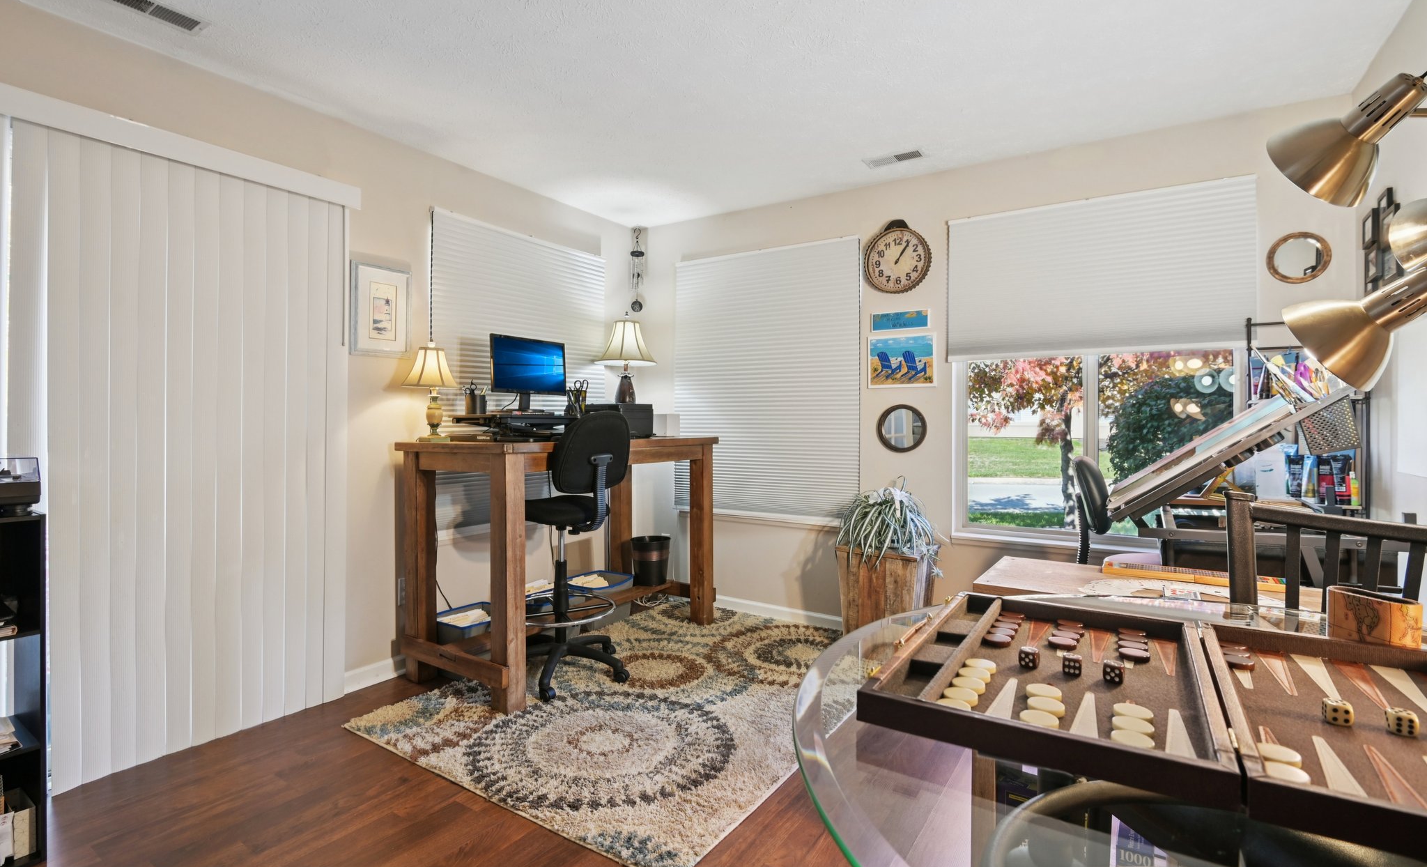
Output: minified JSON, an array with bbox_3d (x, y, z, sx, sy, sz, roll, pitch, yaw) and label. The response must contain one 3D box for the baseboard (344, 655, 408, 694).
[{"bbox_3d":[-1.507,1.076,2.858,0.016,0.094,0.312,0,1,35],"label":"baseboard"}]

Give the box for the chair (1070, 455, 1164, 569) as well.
[{"bbox_3d":[1.653,0.611,2.379,0.580,1.050,0.580,1,1,32],"label":"chair"}]

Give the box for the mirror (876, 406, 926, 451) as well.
[{"bbox_3d":[1.006,-0.024,3.383,0.260,0.256,0.022,0,1,30],"label":"mirror"}]

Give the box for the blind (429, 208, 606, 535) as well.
[{"bbox_3d":[-1.019,-0.301,3.494,0.051,1.552,1.170,0,1,35],"label":"blind"}]

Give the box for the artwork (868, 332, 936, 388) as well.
[{"bbox_3d":[0.988,-0.382,3.332,0.355,0.280,0.020,1,1,32],"label":"artwork"}]

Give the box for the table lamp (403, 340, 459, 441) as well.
[{"bbox_3d":[-1.263,-0.189,2.860,0.253,0.453,0.253,1,1,35],"label":"table lamp"}]

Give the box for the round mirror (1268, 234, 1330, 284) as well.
[{"bbox_3d":[2.308,-0.694,2.496,0.195,0.203,0.025,1,1,32],"label":"round mirror"}]

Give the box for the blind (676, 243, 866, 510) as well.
[{"bbox_3d":[0.286,-0.294,3.772,1.202,1.568,0.051,0,1,30],"label":"blind"}]

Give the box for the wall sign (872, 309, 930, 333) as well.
[{"bbox_3d":[0.998,-0.600,3.380,0.301,0.101,0.020,0,1,30],"label":"wall sign"}]

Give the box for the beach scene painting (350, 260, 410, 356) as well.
[{"bbox_3d":[-1.488,-0.545,2.840,0.022,0.401,0.269,0,1,35],"label":"beach scene painting"}]

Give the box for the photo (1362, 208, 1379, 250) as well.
[{"bbox_3d":[2.296,-0.710,2.213,0.022,0.113,0.120,1,1,35],"label":"photo"}]

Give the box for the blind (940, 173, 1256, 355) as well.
[{"bbox_3d":[1.684,-0.706,2.864,1.190,0.700,0.050,1,1,32],"label":"blind"}]

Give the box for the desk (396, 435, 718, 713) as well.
[{"bbox_3d":[-0.710,0.573,3.315,0.771,1.083,1.513,0,1,34],"label":"desk"}]

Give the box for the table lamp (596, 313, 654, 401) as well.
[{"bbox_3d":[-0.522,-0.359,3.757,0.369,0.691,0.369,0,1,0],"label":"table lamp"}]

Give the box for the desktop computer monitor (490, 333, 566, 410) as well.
[{"bbox_3d":[-0.917,-0.294,3.151,0.190,0.362,0.462,1,1,35],"label":"desktop computer monitor"}]

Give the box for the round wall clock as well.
[{"bbox_3d":[0.954,-0.933,3.327,0.350,0.385,0.060,1,1,32],"label":"round wall clock"}]

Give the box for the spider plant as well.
[{"bbox_3d":[0.877,0.460,3.147,0.430,0.460,0.410,1,1,32],"label":"spider plant"}]

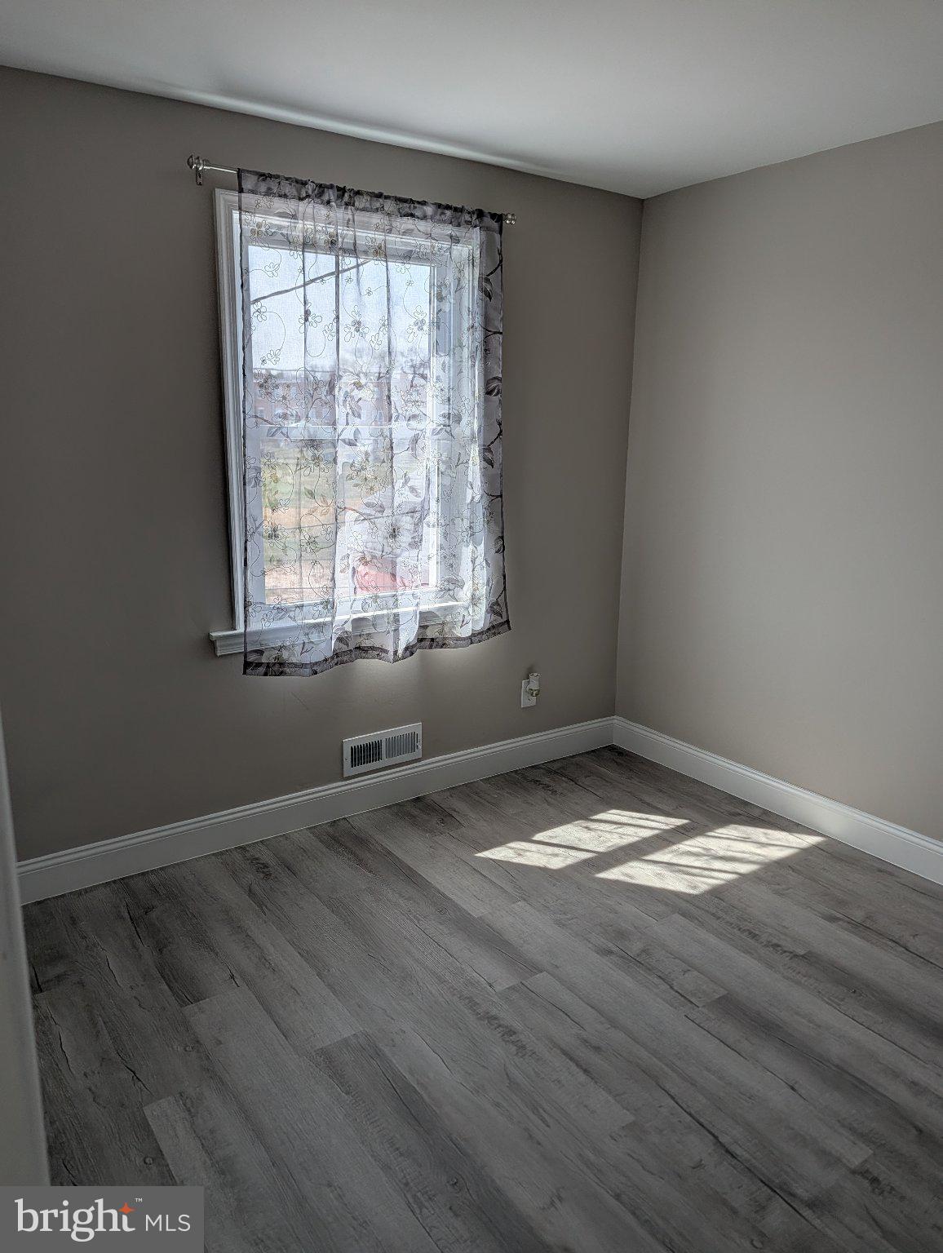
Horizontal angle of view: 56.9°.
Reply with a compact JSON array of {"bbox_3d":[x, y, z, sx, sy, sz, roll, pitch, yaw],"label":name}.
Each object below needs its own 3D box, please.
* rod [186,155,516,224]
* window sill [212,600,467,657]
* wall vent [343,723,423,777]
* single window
[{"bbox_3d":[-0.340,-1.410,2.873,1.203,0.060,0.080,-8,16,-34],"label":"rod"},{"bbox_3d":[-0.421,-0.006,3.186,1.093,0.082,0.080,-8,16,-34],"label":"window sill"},{"bbox_3d":[-0.342,0.476,3.371,0.347,0.146,0.020,-8,16,-34],"label":"wall vent"},{"bbox_3d":[-0.293,-0.651,3.053,1.090,1.602,0.095,-8,16,-34],"label":"single window"}]

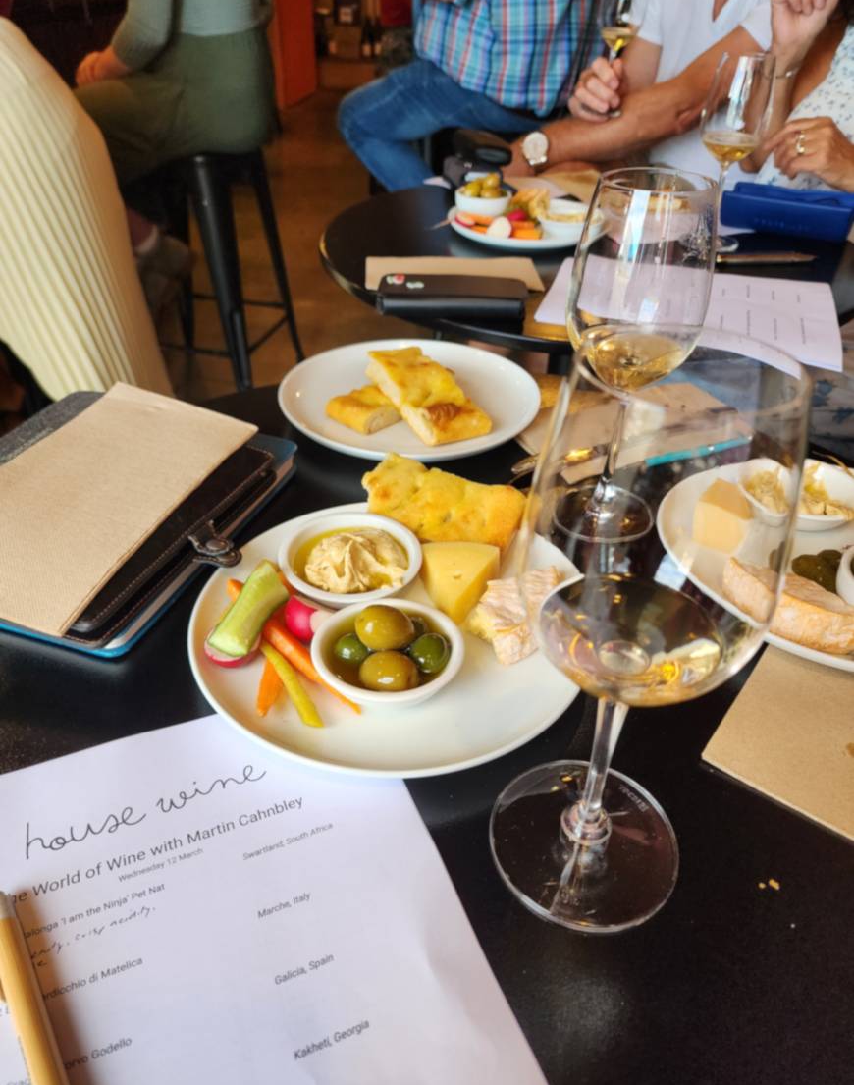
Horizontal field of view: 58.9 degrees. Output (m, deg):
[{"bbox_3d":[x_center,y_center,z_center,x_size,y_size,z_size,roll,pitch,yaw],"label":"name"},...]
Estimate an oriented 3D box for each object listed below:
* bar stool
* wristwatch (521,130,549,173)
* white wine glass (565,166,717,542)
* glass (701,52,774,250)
[{"bbox_3d":[-0.655,-0.766,2.205,0.420,0.735,0.420,11,37,13],"label":"bar stool"},{"bbox_3d":[0.172,-0.622,1.200,0.042,0.058,0.050,-20,18,1],"label":"wristwatch"},{"bbox_3d":[0.119,-0.102,0.449,0.077,0.208,0.077,1,36,0],"label":"white wine glass"},{"bbox_3d":[0.371,-0.476,0.931,0.077,0.208,0.077,1,36,0],"label":"glass"}]

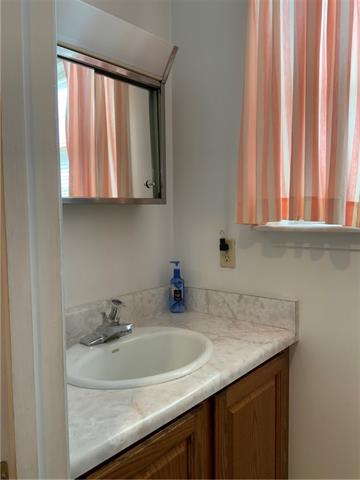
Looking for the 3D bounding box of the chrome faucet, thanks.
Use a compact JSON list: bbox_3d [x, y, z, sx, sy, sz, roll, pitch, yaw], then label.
[{"bbox_3d":[-0.214,0.259,1.270,0.147,0.133,0.157,3,5,40],"label":"chrome faucet"}]

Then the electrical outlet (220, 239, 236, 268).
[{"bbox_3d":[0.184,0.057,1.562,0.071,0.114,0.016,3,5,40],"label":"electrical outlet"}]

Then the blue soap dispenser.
[{"bbox_3d":[-0.011,0.196,1.670,0.062,0.203,0.056,-2,4,-22],"label":"blue soap dispenser"}]

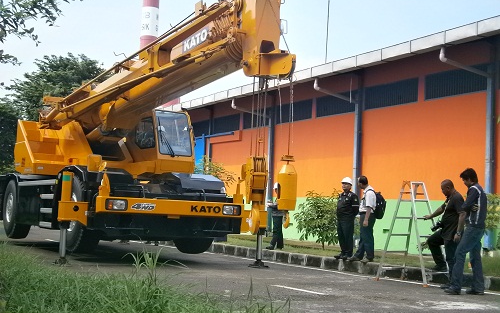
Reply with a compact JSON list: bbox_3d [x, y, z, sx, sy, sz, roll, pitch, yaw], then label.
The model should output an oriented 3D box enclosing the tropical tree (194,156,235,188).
[{"bbox_3d":[-1.393,1.296,22.000,2.100,2.600,2.000,1,-4,3],"label":"tropical tree"}]

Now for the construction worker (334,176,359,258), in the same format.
[{"bbox_3d":[2.004,1.288,14.100,0.500,1.700,0.380,-2,-6,41],"label":"construction worker"}]

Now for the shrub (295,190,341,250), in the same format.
[{"bbox_3d":[1.820,1.562,16.700,1.420,1.500,1.400,1,-4,3],"label":"shrub"}]

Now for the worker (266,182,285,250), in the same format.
[{"bbox_3d":[0.624,1.455,16.600,0.440,1.660,0.500,3,-5,-21],"label":"worker"}]

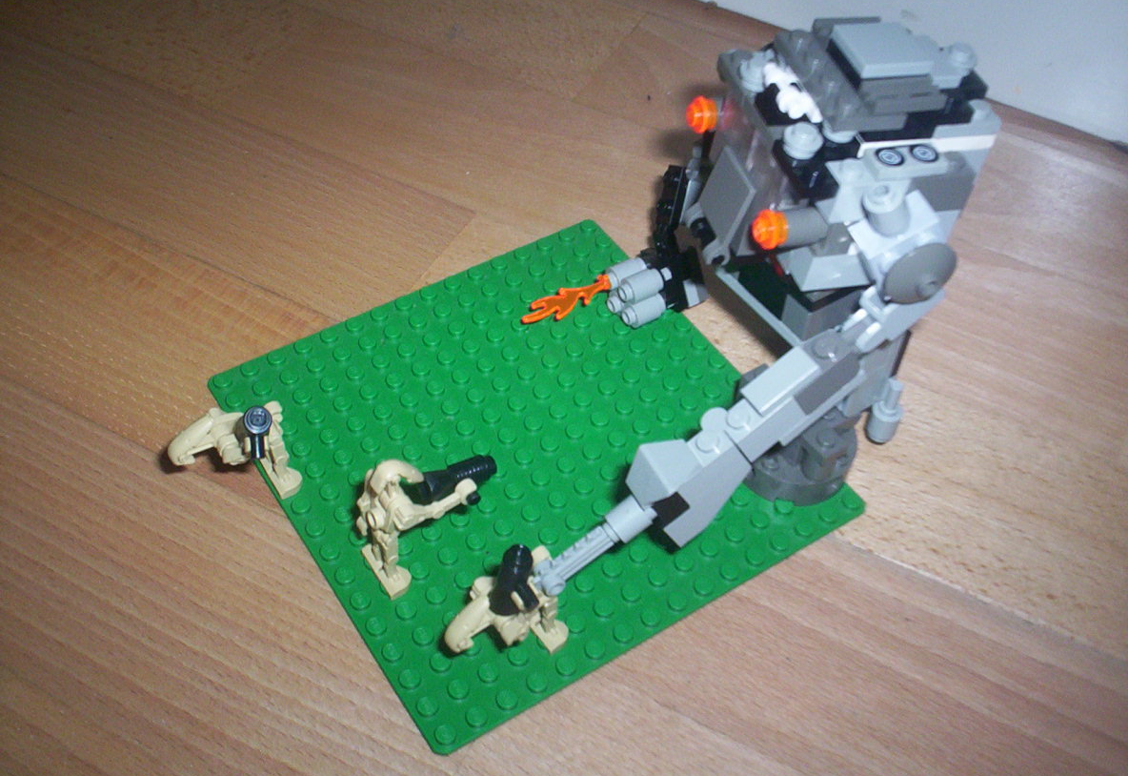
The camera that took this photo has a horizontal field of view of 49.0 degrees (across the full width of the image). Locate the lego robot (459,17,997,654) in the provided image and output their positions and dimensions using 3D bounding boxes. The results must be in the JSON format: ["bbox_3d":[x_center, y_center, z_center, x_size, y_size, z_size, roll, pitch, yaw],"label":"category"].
[{"bbox_3d":[0.035,-0.027,0.291,0.131,0.113,0.091,-22,55,-20],"label":"lego robot"}]

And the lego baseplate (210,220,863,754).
[{"bbox_3d":[-0.009,0.015,0.328,0.128,0.003,0.128,-25,56,-23],"label":"lego baseplate"}]

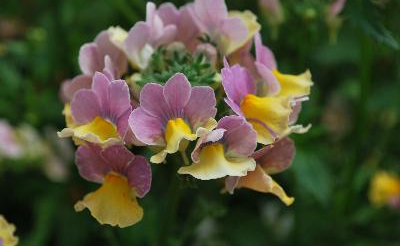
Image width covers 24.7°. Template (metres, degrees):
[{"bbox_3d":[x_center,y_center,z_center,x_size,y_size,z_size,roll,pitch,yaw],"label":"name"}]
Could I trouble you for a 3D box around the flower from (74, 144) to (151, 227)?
[{"bbox_3d":[-0.024,0.017,0.250,0.020,0.021,0.015,4,14,9],"label":"flower"}]

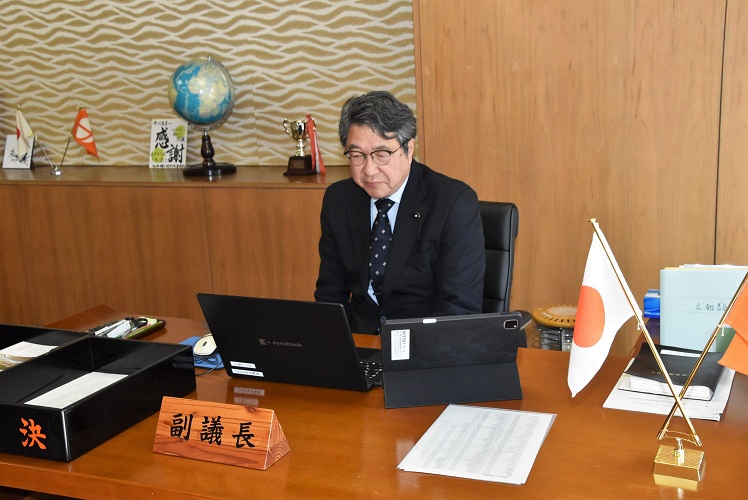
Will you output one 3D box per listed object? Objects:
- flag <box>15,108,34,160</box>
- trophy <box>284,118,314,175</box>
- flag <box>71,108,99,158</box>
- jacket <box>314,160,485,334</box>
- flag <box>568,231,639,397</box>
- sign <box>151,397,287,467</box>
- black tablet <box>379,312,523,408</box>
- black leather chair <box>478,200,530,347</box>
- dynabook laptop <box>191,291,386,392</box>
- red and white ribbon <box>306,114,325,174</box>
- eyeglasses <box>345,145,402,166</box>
[{"bbox_3d":[-1.615,-0.534,4.035,0.095,0.250,0.045,0,12,12],"label":"flag"},{"bbox_3d":[-0.299,-0.416,3.528,0.137,0.230,0.115,-1,12,8],"label":"trophy"},{"bbox_3d":[-1.289,-0.521,3.903,0.120,0.232,0.045,0,12,12],"label":"flag"},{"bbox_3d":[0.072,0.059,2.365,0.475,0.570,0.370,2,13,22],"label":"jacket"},{"bbox_3d":[0.373,0.103,1.420,0.114,0.272,0.055,1,13,17],"label":"flag"},{"bbox_3d":[-0.277,0.319,1.570,0.235,0.091,0.089,3,13,24],"label":"sign"},{"bbox_3d":[0.154,0.209,1.780,0.280,0.182,0.125,-3,12,-3],"label":"black tablet"},{"bbox_3d":[0.128,0.377,2.615,0.600,0.970,0.640,2,13,22],"label":"black leather chair"},{"bbox_3d":[-0.146,0.173,1.903,0.332,0.226,0.315,2,13,22],"label":"dynabook laptop"},{"bbox_3d":[-0.235,-0.424,3.507,0.062,0.236,0.040,2,13,22],"label":"red and white ribbon"},{"bbox_3d":[0.015,-0.267,2.297,0.142,0.046,0.140,3,22,25],"label":"eyeglasses"}]

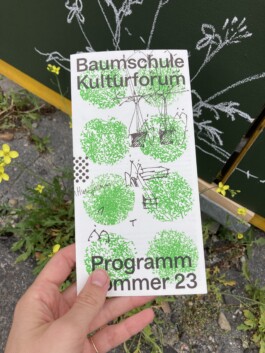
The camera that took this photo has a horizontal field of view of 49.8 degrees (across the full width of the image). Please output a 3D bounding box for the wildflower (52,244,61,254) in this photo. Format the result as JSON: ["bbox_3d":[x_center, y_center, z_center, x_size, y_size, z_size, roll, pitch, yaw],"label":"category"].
[{"bbox_3d":[-0.122,0.119,0.460,0.018,0.014,0.017,-32,66,-20],"label":"wildflower"}]

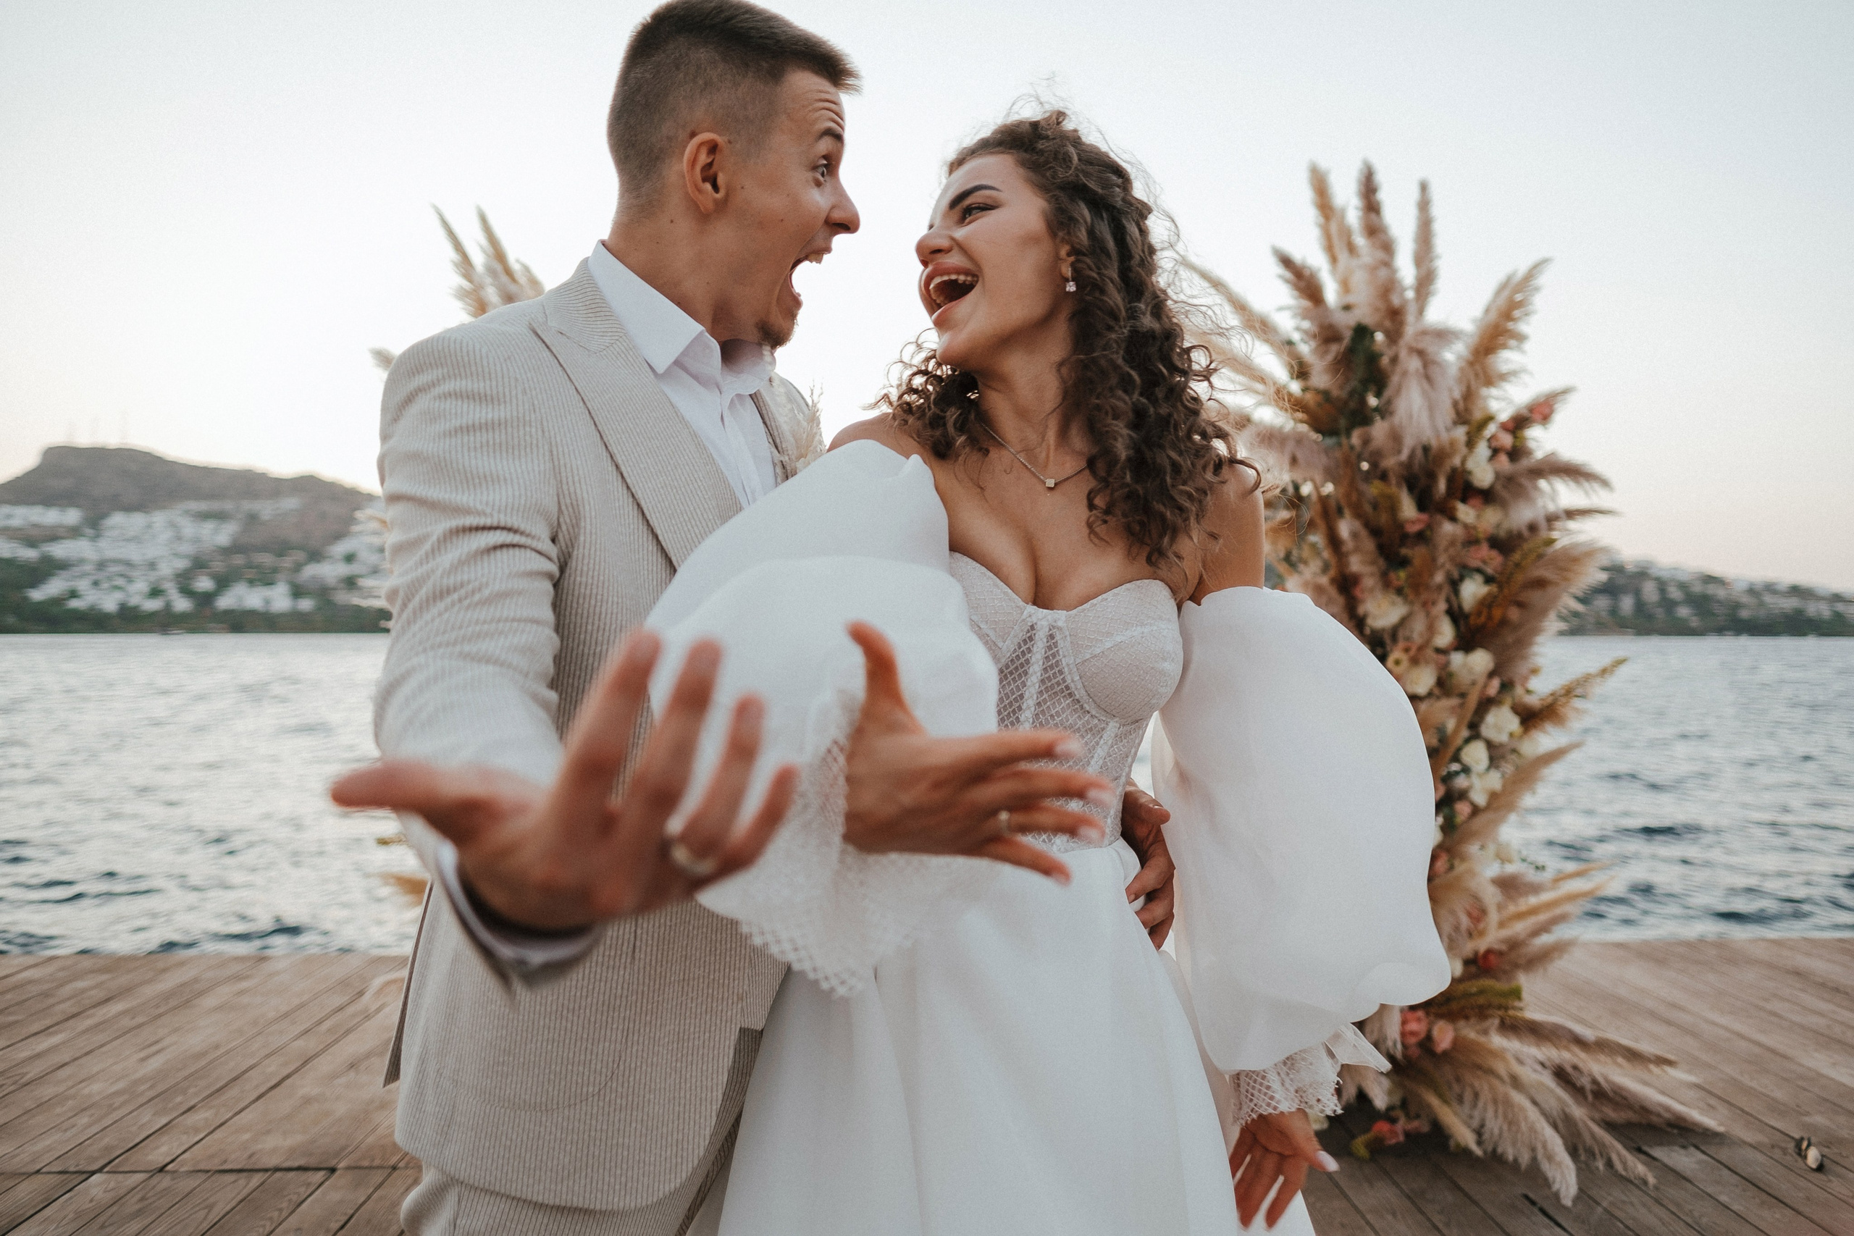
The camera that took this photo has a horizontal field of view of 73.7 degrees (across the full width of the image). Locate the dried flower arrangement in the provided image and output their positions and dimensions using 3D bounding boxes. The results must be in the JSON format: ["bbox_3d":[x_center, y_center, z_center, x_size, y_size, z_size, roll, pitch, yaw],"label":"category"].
[{"bbox_3d":[1.340,0.075,3.170,1.350,2.420,0.980,0,-1,9],"label":"dried flower arrangement"}]

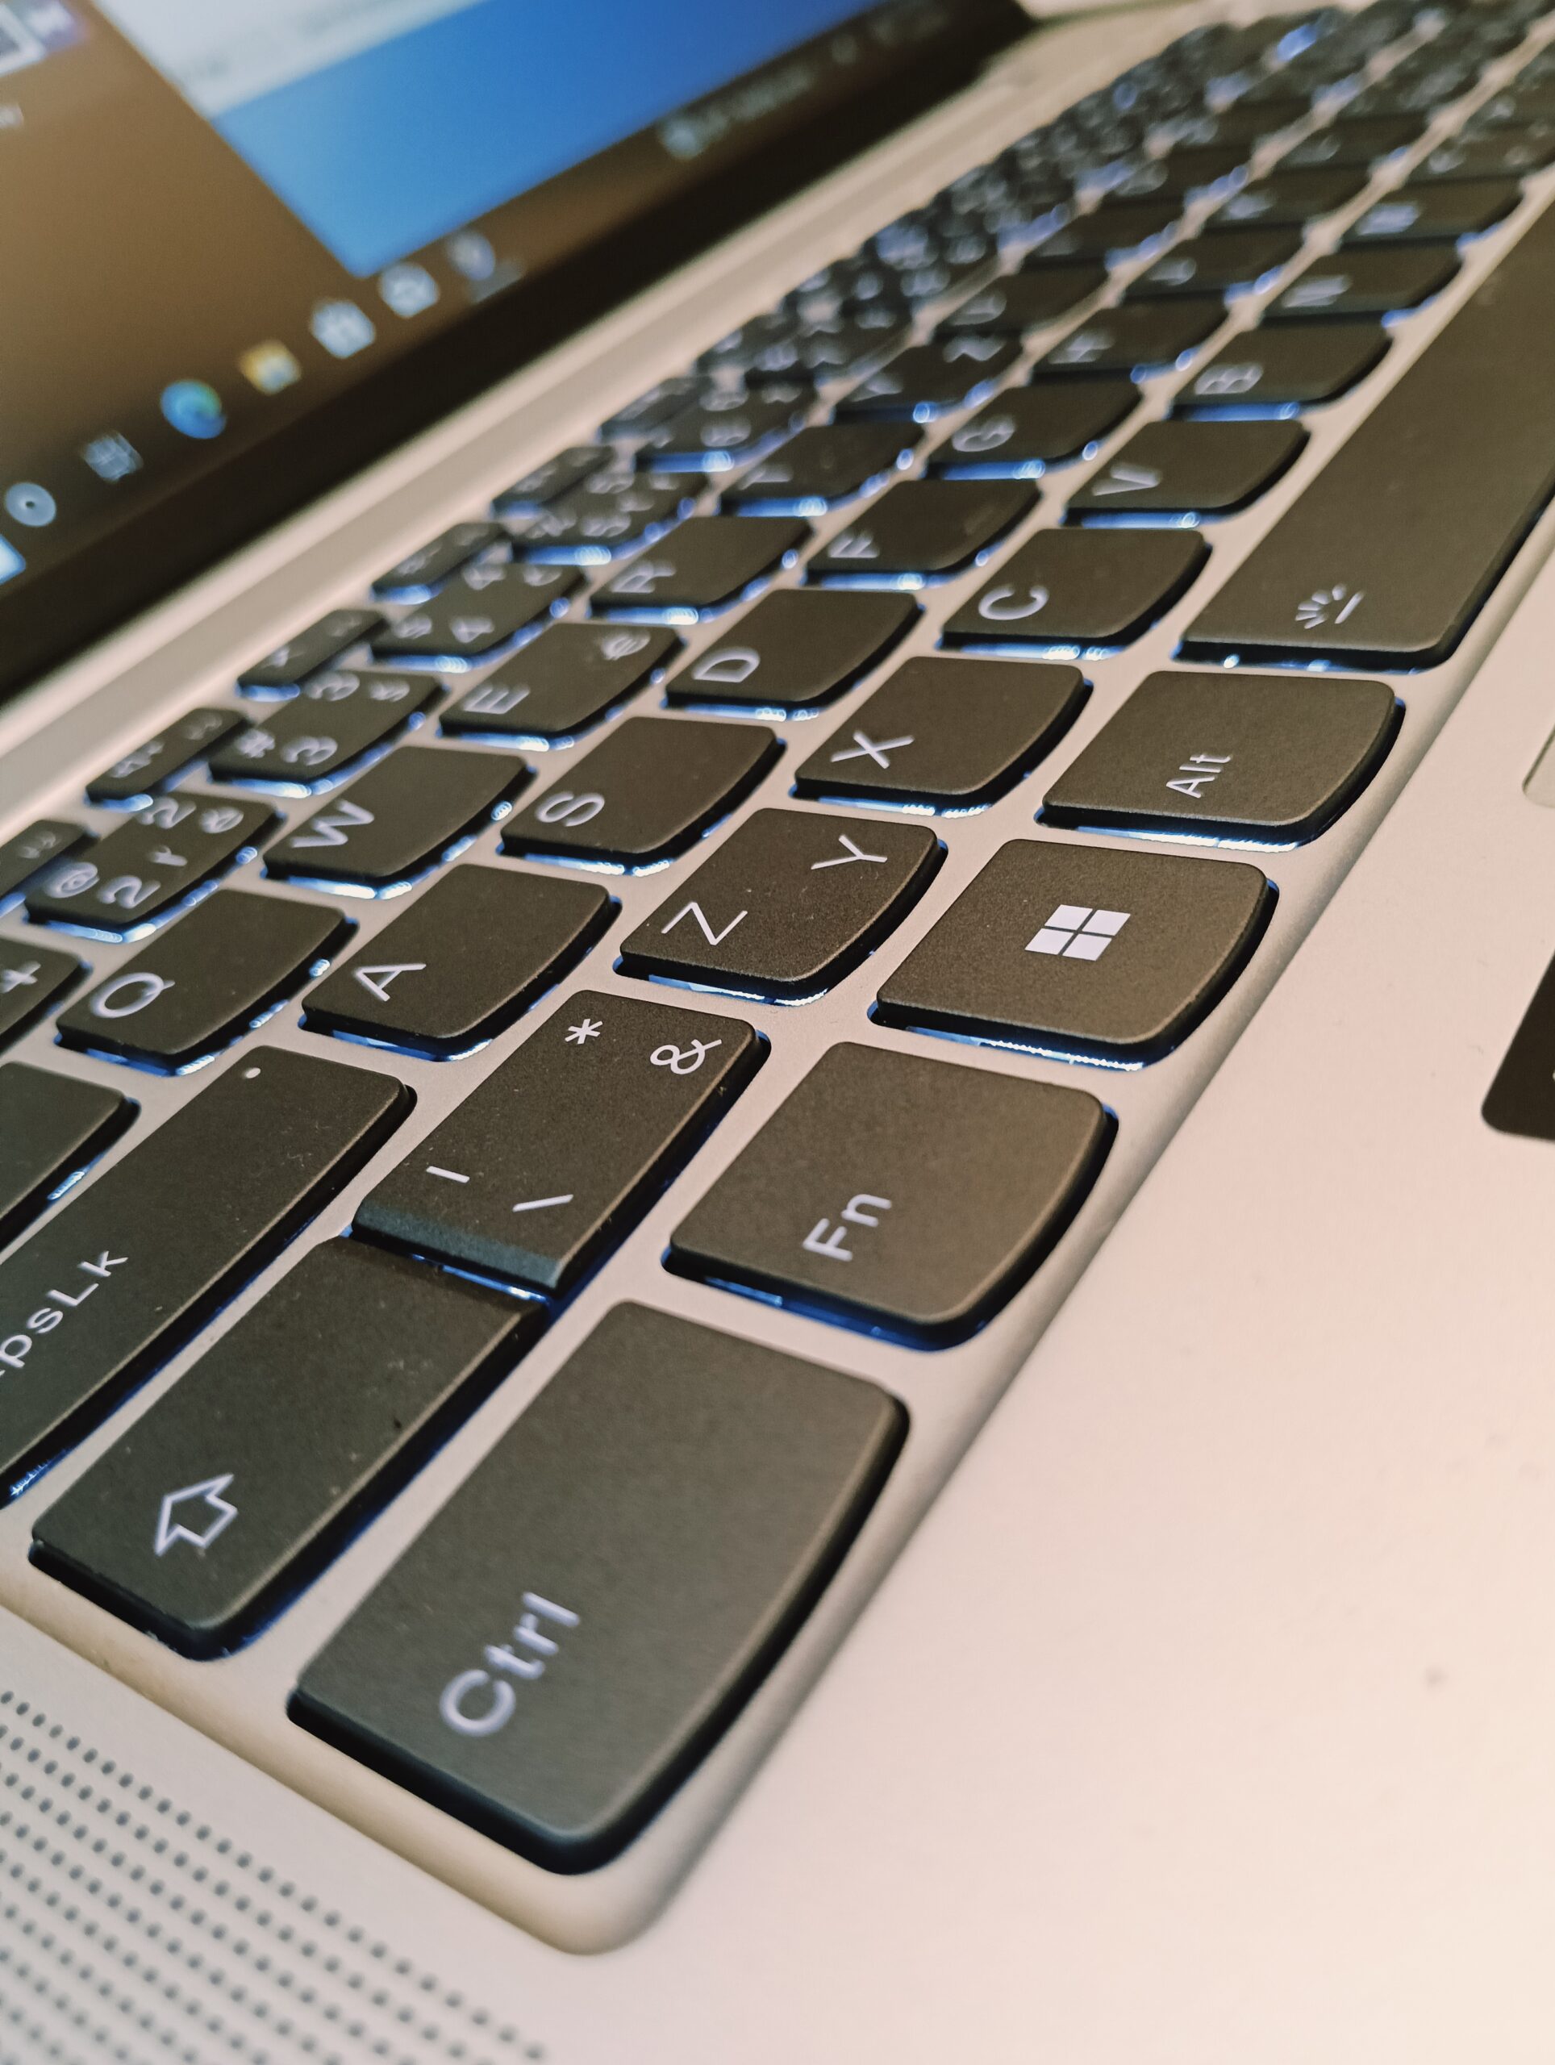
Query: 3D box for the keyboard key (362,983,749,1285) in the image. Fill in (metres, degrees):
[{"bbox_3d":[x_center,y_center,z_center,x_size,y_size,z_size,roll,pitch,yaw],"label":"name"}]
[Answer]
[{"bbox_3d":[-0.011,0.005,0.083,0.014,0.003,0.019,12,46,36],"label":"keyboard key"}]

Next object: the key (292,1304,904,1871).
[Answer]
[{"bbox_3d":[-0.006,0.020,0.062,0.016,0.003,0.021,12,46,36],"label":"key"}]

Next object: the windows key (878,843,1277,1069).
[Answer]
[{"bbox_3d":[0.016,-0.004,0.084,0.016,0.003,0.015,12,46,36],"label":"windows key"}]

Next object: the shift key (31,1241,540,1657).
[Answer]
[{"bbox_3d":[-0.022,0.018,0.072,0.014,0.003,0.019,12,46,36],"label":"shift key"}]

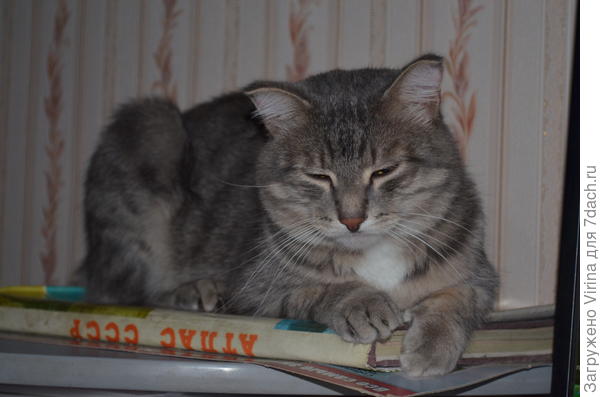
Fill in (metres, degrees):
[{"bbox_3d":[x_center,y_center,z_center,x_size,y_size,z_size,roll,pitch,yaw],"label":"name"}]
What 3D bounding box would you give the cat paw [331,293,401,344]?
[{"bbox_3d":[0.035,0.065,0.735,0.032,0.027,0.038,4,-4,-29],"label":"cat paw"}]

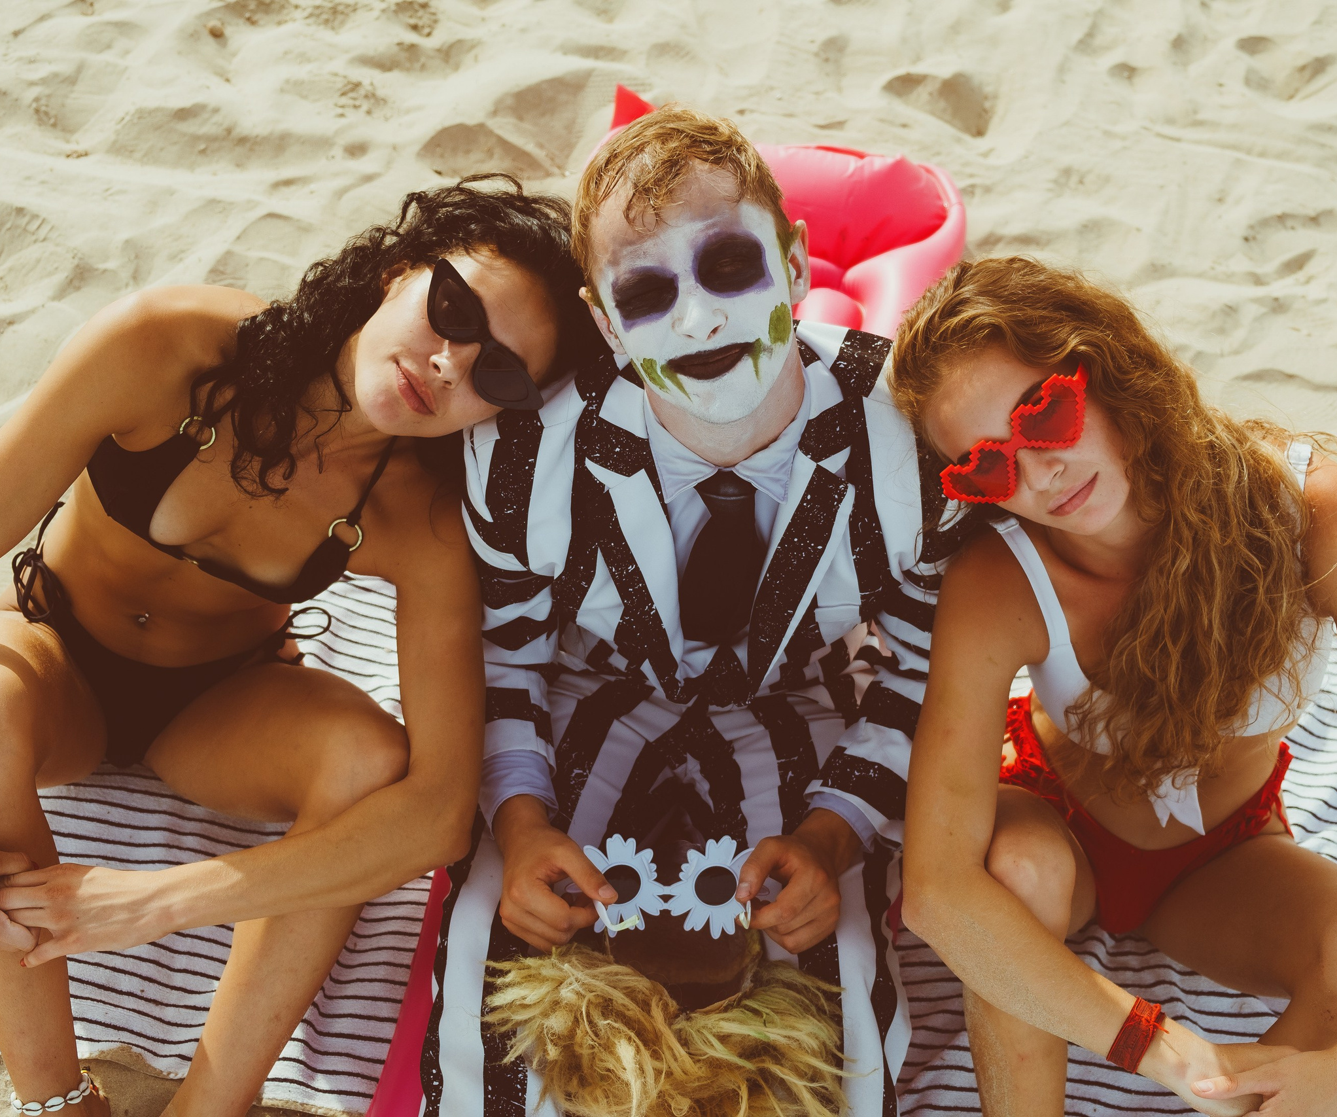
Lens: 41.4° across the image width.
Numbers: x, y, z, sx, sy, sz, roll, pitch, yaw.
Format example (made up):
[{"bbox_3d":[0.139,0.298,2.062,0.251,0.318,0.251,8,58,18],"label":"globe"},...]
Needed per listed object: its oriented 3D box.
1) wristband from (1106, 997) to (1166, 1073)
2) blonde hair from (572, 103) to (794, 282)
[{"bbox_3d":[0.385,0.392,1.455,0.026,0.060,0.048,29,14,16],"label":"wristband"},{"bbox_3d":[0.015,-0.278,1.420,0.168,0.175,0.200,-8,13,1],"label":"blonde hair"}]

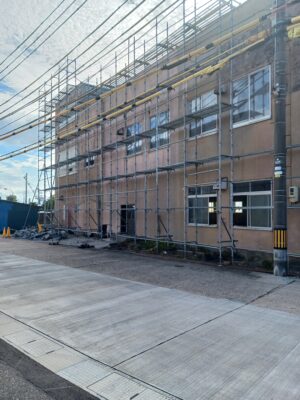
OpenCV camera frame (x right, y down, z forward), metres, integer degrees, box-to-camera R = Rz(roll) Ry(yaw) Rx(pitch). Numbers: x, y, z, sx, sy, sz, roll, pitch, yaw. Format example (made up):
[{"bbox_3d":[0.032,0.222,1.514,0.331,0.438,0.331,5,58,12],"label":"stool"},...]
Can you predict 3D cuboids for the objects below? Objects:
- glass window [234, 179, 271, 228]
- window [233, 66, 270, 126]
[{"bbox_3d":[3.596,0.199,11.088,0.120,1.699,1.715,1,-2,-35],"label":"glass window"},{"bbox_3d":[3.612,-3.612,11.202,0.120,1.806,1.699,1,-2,-35],"label":"window"}]

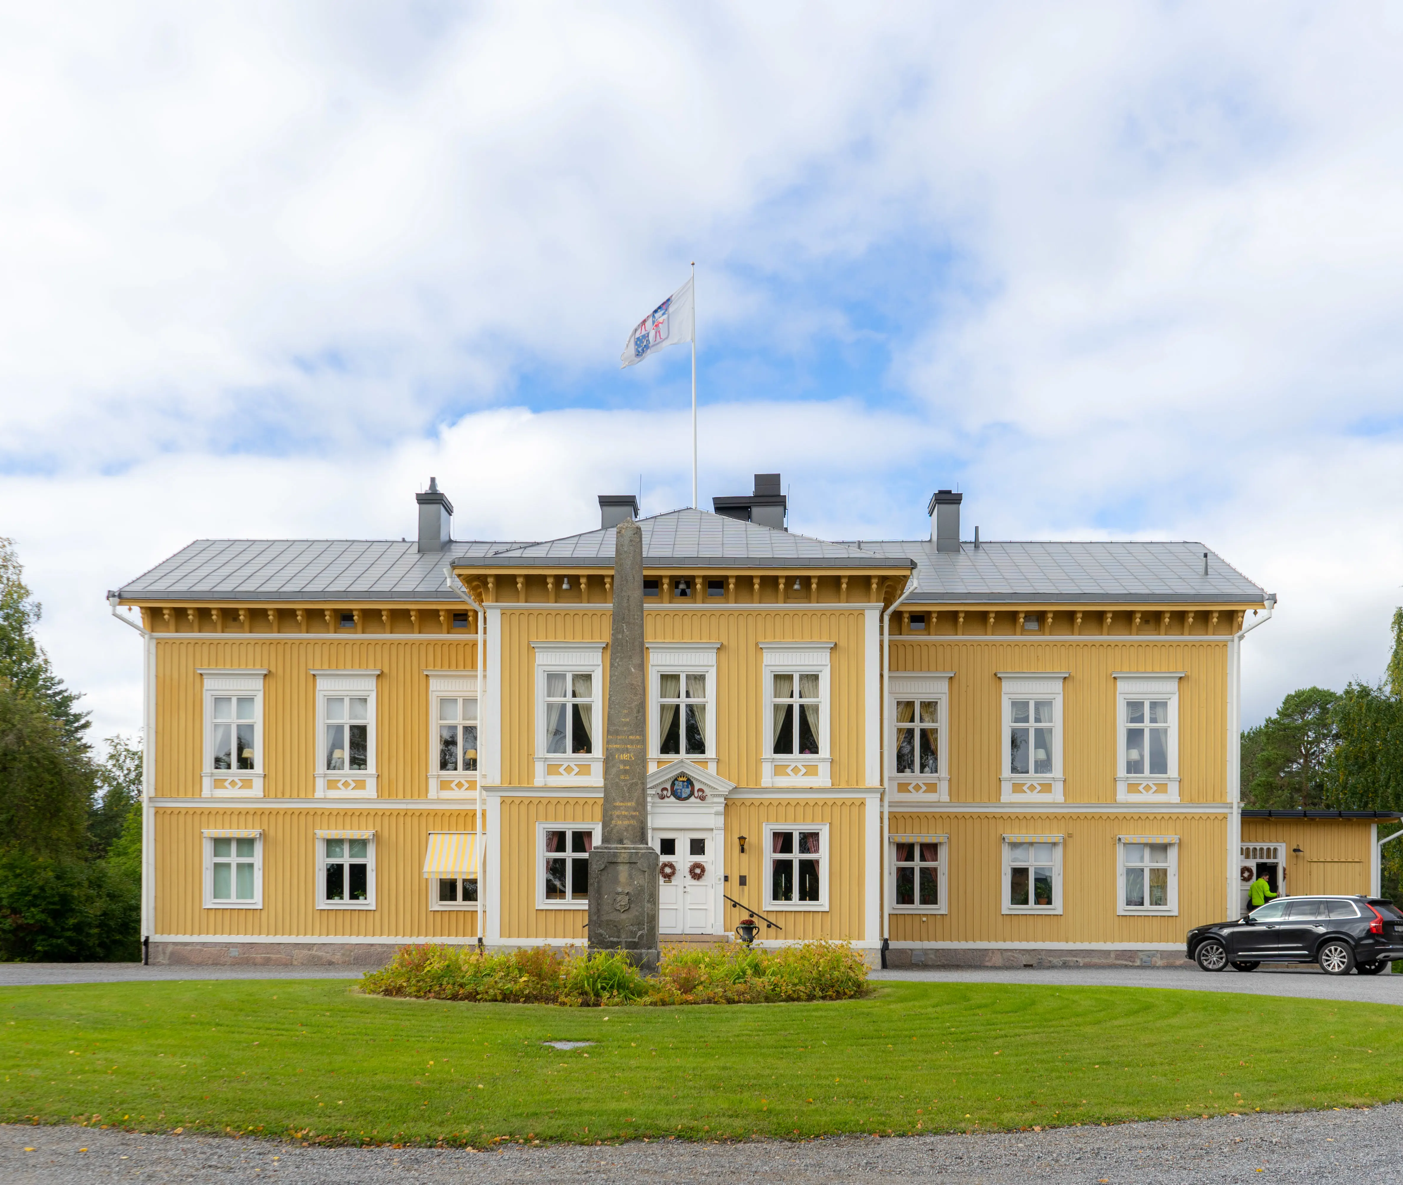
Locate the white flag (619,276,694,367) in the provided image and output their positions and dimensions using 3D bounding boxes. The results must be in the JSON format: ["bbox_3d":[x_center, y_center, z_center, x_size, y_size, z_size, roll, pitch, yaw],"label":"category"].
[{"bbox_3d":[-1.250,-7.450,38.000,2.200,2.450,0.600,-1,-3,14],"label":"white flag"}]

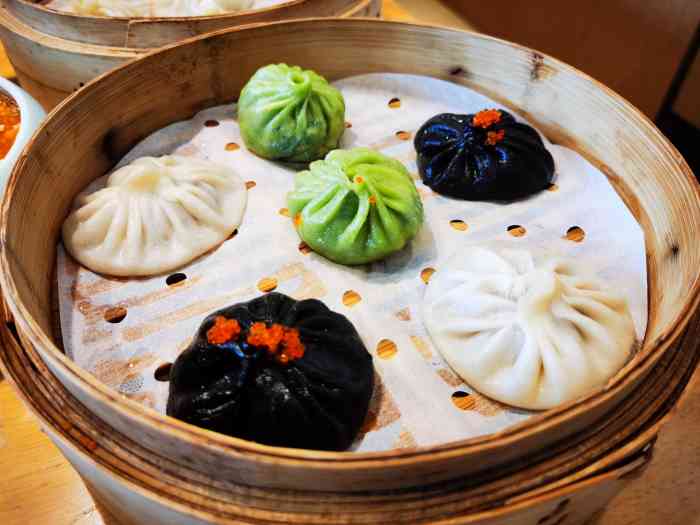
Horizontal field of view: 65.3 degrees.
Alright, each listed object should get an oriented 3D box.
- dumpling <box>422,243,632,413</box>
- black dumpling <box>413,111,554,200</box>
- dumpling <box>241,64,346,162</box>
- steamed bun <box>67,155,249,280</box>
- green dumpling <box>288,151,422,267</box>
[{"bbox_3d":[0.051,0.013,0.157,0.060,0.024,0.056,10,47,10],"label":"dumpling"},{"bbox_3d":[0.052,-0.045,0.213,0.055,0.024,0.048,15,48,15],"label":"black dumpling"},{"bbox_3d":[-0.025,-0.065,0.228,0.046,0.031,0.045,-1,46,0],"label":"dumpling"},{"bbox_3d":[-0.068,-0.022,0.192,0.064,0.023,0.053,-25,51,-22],"label":"steamed bun"},{"bbox_3d":[0.002,-0.023,0.191,0.047,0.026,0.048,-1,46,0],"label":"green dumpling"}]

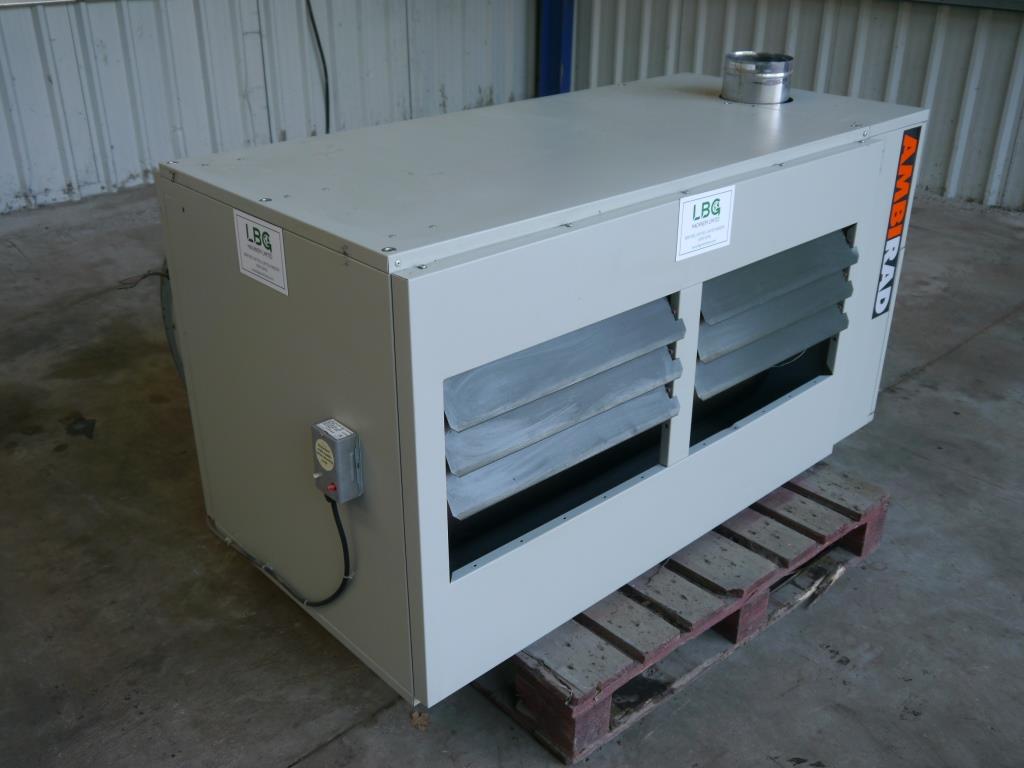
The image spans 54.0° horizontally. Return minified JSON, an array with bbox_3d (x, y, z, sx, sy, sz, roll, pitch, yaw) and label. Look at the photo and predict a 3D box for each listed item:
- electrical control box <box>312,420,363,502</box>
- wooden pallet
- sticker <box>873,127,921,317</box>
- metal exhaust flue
[{"bbox_3d":[-0.270,0.119,1.560,0.040,0.111,0.067,-22,34,-38],"label":"electrical control box"},{"bbox_3d":[0.096,0.263,2.397,0.982,0.153,1.160,-21,33,-36],"label":"wooden pallet"},{"bbox_3d":[0.883,-0.362,2.310,0.078,0.446,0.003,-22,34,-38],"label":"sticker"},{"bbox_3d":[0.574,-0.716,2.351,0.154,0.092,0.154,0,26,0],"label":"metal exhaust flue"}]

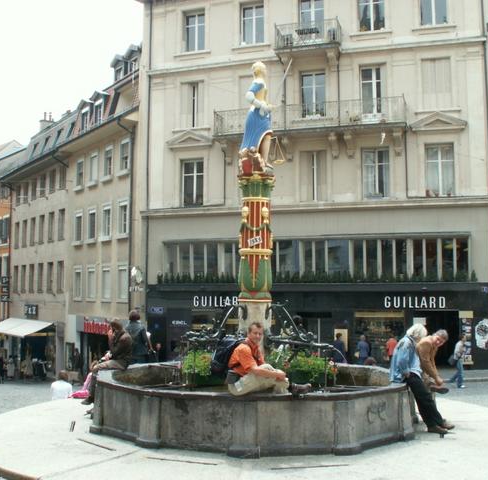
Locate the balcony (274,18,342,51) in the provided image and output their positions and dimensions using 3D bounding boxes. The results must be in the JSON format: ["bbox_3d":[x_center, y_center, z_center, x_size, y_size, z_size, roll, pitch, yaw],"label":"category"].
[{"bbox_3d":[2.680,-8.500,27.254,2.725,1.196,1.000,-1,-6,14],"label":"balcony"}]

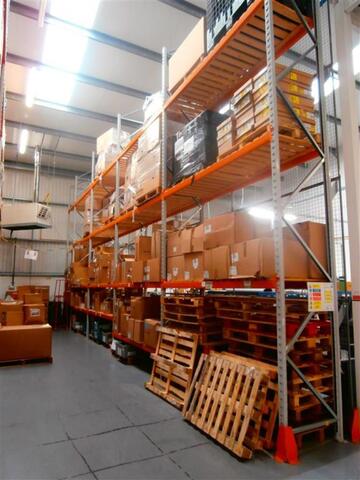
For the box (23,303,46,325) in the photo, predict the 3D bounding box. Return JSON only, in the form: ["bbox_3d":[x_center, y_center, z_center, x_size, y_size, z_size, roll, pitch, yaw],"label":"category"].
[{"bbox_3d":[-3.507,1.786,7.995,0.470,0.490,0.500,4,-9,-28],"label":"box"}]

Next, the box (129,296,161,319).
[{"bbox_3d":[-0.718,1.458,7.172,0.450,0.460,0.520,6,-10,-38],"label":"box"}]

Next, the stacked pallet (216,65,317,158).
[{"bbox_3d":[1.129,-1.549,4.413,0.900,0.830,0.990,4,-9,-28],"label":"stacked pallet"}]

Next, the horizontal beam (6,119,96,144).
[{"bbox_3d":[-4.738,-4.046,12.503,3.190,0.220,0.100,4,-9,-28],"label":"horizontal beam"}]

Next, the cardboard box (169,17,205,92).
[{"bbox_3d":[0.499,-3.061,5.846,0.940,0.620,1.180,4,-9,-28],"label":"cardboard box"}]

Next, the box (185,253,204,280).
[{"bbox_3d":[0.478,0.403,5.012,0.620,0.410,0.550,4,-9,-28],"label":"box"}]

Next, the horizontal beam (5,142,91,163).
[{"bbox_3d":[-5.653,-3.856,14.678,3.750,0.220,0.120,4,-9,-28],"label":"horizontal beam"}]

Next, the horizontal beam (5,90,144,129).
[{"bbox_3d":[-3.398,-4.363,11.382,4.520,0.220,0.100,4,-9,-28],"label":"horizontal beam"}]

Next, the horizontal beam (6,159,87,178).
[{"bbox_3d":[-6.345,-3.386,16.177,4.000,0.320,0.220,4,-9,-28],"label":"horizontal beam"}]

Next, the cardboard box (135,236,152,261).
[{"bbox_3d":[-0.795,0.227,7.386,0.330,0.510,0.240,4,-9,-28],"label":"cardboard box"}]

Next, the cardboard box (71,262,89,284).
[{"bbox_3d":[-3.776,1.291,12.759,0.620,0.790,0.650,4,-9,-28],"label":"cardboard box"}]

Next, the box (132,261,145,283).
[{"bbox_3d":[-0.574,0.659,6.939,0.600,0.440,0.550,4,-9,-28],"label":"box"}]

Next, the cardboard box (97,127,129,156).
[{"bbox_3d":[-2.062,-2.960,10.271,0.550,0.500,1.000,6,-10,-40],"label":"cardboard box"}]

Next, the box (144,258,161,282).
[{"bbox_3d":[-0.336,0.607,6.490,0.420,0.420,0.670,4,-9,-28],"label":"box"}]

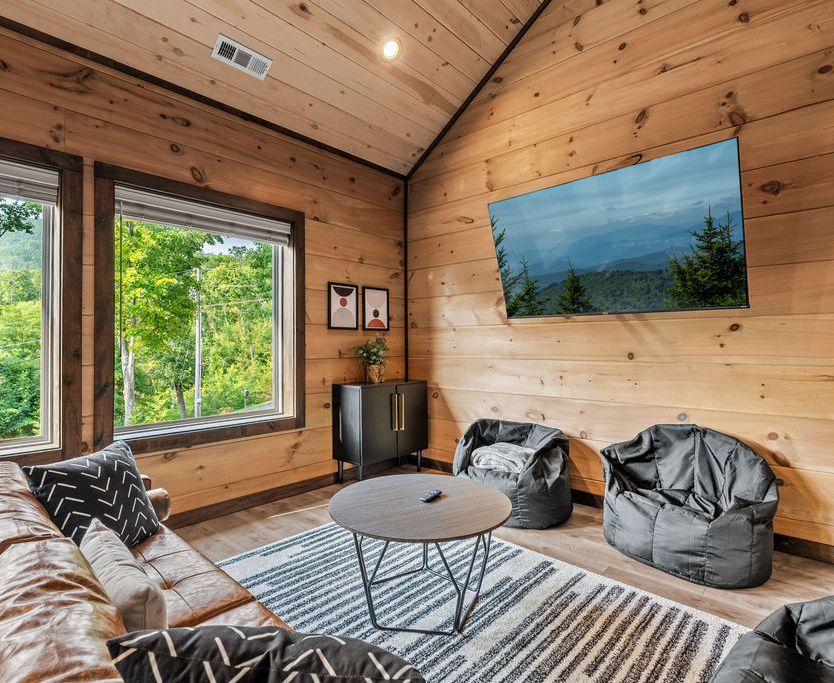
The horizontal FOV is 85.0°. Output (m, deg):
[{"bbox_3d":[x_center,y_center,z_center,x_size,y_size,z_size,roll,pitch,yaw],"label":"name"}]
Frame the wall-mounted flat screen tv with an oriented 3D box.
[{"bbox_3d":[1.153,-0.593,2.869,1.501,0.860,0.060,0,17,45],"label":"wall-mounted flat screen tv"}]

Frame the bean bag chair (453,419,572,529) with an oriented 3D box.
[{"bbox_3d":[0.608,0.894,3.296,0.867,0.615,0.686,0,0,44],"label":"bean bag chair"}]

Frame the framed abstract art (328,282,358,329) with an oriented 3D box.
[{"bbox_3d":[-0.615,-0.293,3.865,0.020,0.393,0.322,0,0,42],"label":"framed abstract art"}]

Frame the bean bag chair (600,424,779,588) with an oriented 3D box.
[{"bbox_3d":[1.468,0.843,2.534,0.686,0.701,0.857,0,0,-40],"label":"bean bag chair"}]

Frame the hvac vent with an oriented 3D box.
[{"bbox_3d":[-1.102,-1.791,2.883,0.346,0.025,0.144,0,-34,-48],"label":"hvac vent"}]

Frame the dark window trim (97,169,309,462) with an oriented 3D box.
[{"bbox_3d":[-1.345,-0.169,3.070,0.050,1.684,1.396,0,0,42],"label":"dark window trim"}]

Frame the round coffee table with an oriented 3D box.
[{"bbox_3d":[0.017,0.965,2.106,0.832,0.454,0.832,0,0,0],"label":"round coffee table"}]

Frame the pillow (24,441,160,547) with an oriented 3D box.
[{"bbox_3d":[-1.321,0.656,1.886,0.150,0.430,0.430,-29,-5,11],"label":"pillow"}]

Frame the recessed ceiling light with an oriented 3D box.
[{"bbox_3d":[-0.182,-2.081,3.247,0.159,0.030,0.159,-22,-22,-10],"label":"recessed ceiling light"}]

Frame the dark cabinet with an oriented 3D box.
[{"bbox_3d":[-0.296,0.779,3.926,0.358,0.846,0.784,0,0,42],"label":"dark cabinet"}]

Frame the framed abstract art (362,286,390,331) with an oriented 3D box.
[{"bbox_3d":[-0.362,-0.293,4.143,0.020,0.389,0.331,0,0,42],"label":"framed abstract art"}]

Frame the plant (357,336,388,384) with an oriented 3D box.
[{"bbox_3d":[-0.355,0.153,3.848,0.240,0.400,0.260,0,0,0],"label":"plant"}]

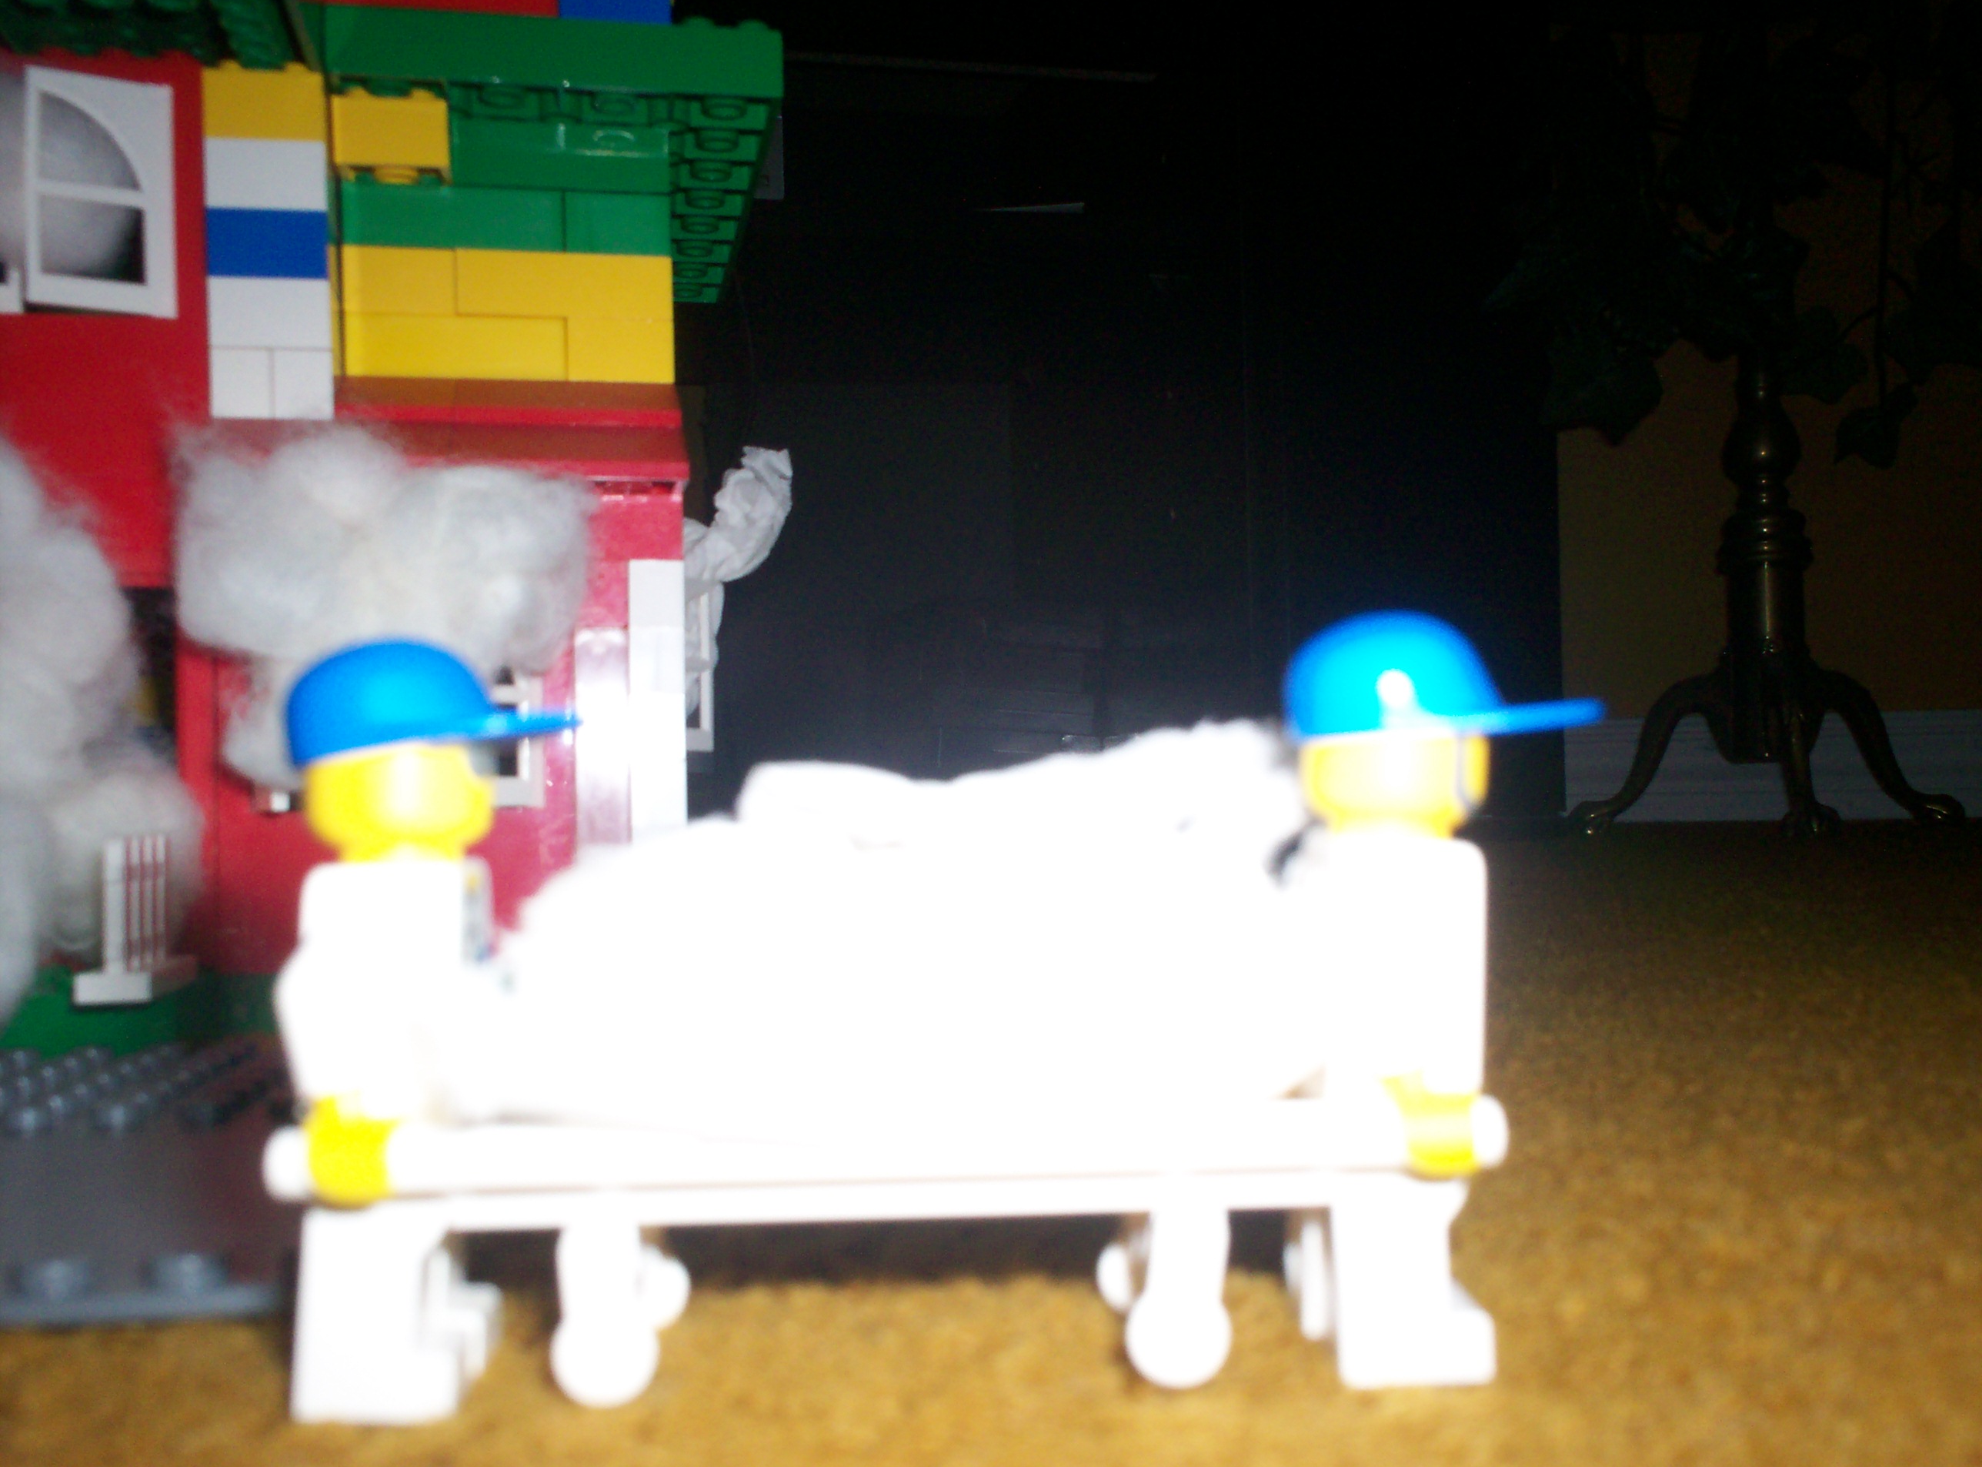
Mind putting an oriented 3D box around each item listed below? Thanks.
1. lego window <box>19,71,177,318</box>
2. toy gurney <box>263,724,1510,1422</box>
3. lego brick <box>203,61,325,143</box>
[{"bbox_3d":[-0.120,-0.072,0.277,0.018,0.031,0.003,-1,0,-33],"label":"lego window"},{"bbox_3d":[-0.005,0.016,0.113,0.062,0.034,0.025,-1,-1,-2],"label":"toy gurney"},{"bbox_3d":[-0.101,-0.087,0.290,0.016,0.011,0.014,-1,-2,-11],"label":"lego brick"}]

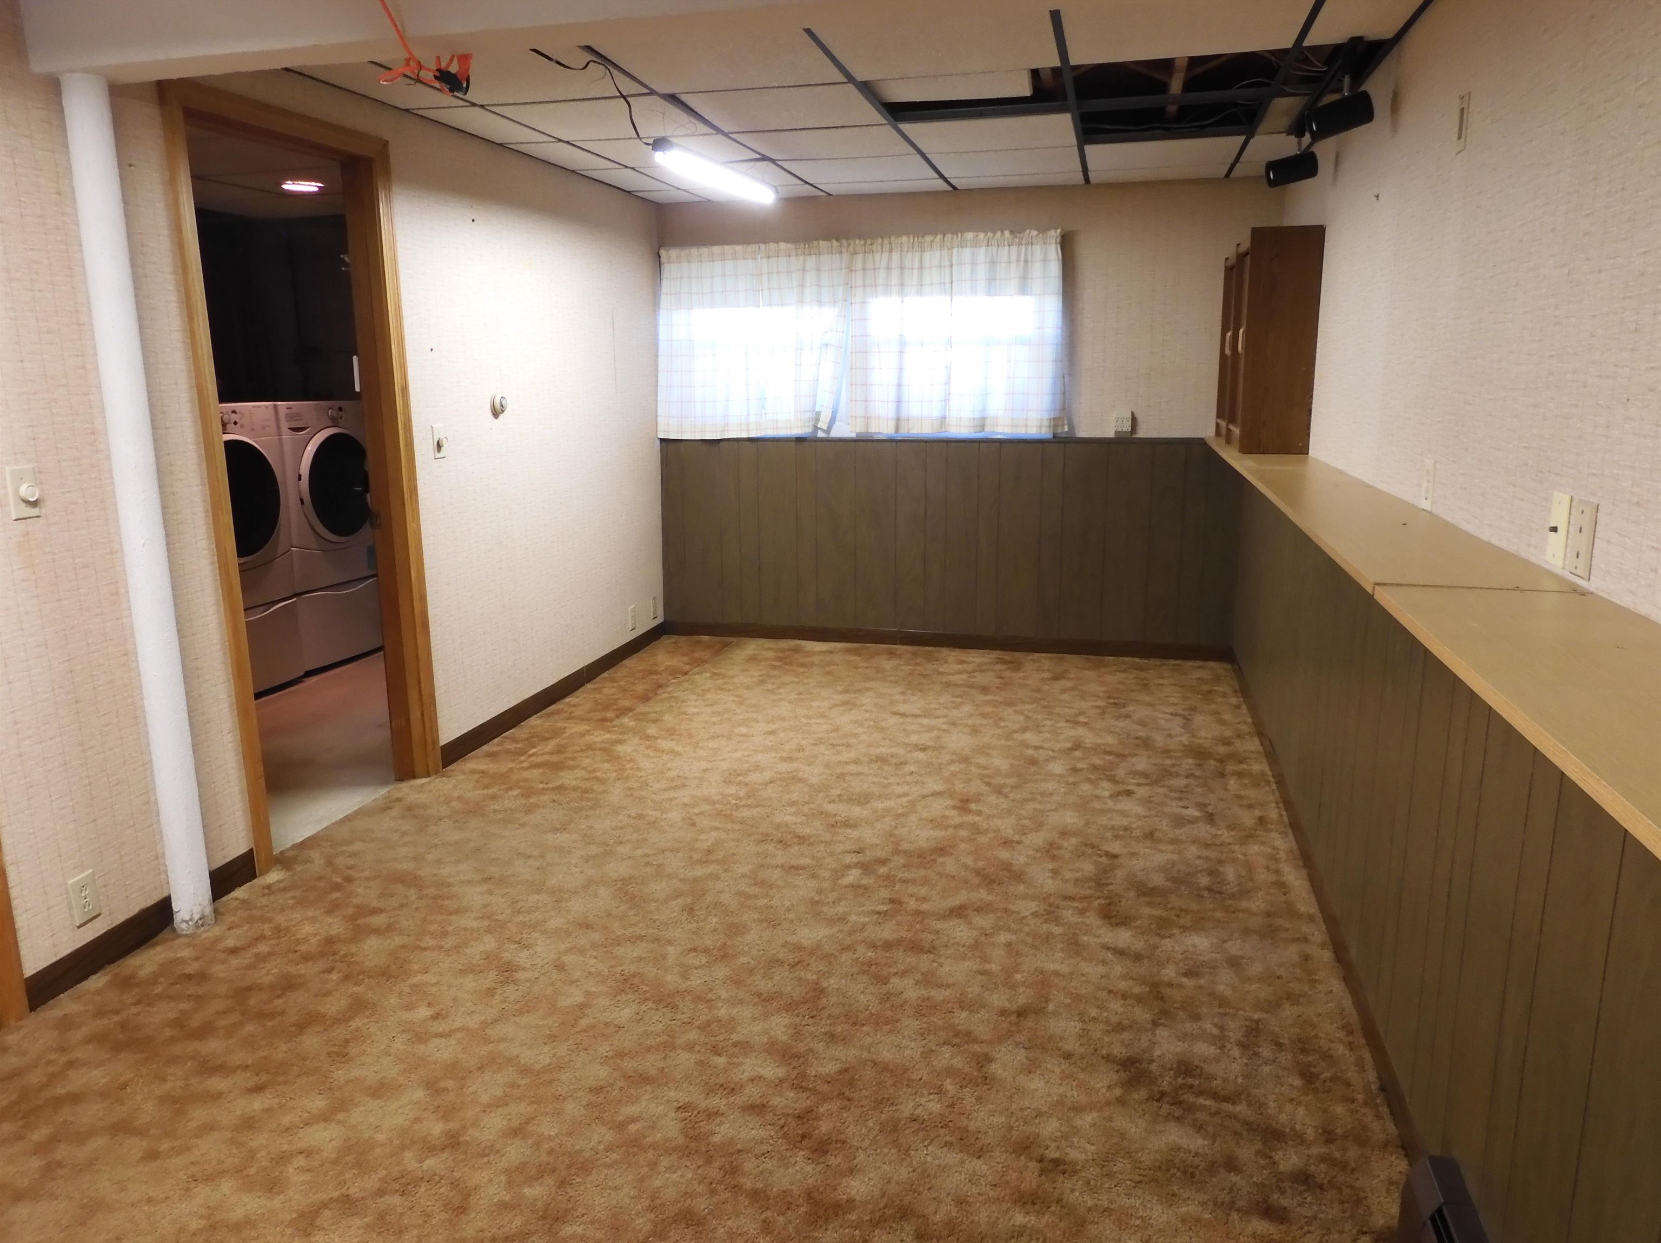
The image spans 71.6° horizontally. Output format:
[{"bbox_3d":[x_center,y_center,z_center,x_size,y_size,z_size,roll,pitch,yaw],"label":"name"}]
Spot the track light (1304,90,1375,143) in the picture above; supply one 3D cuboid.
[{"bbox_3d":[1.401,-1.387,3.167,0.152,0.088,0.088,-15,9,12],"label":"track light"}]

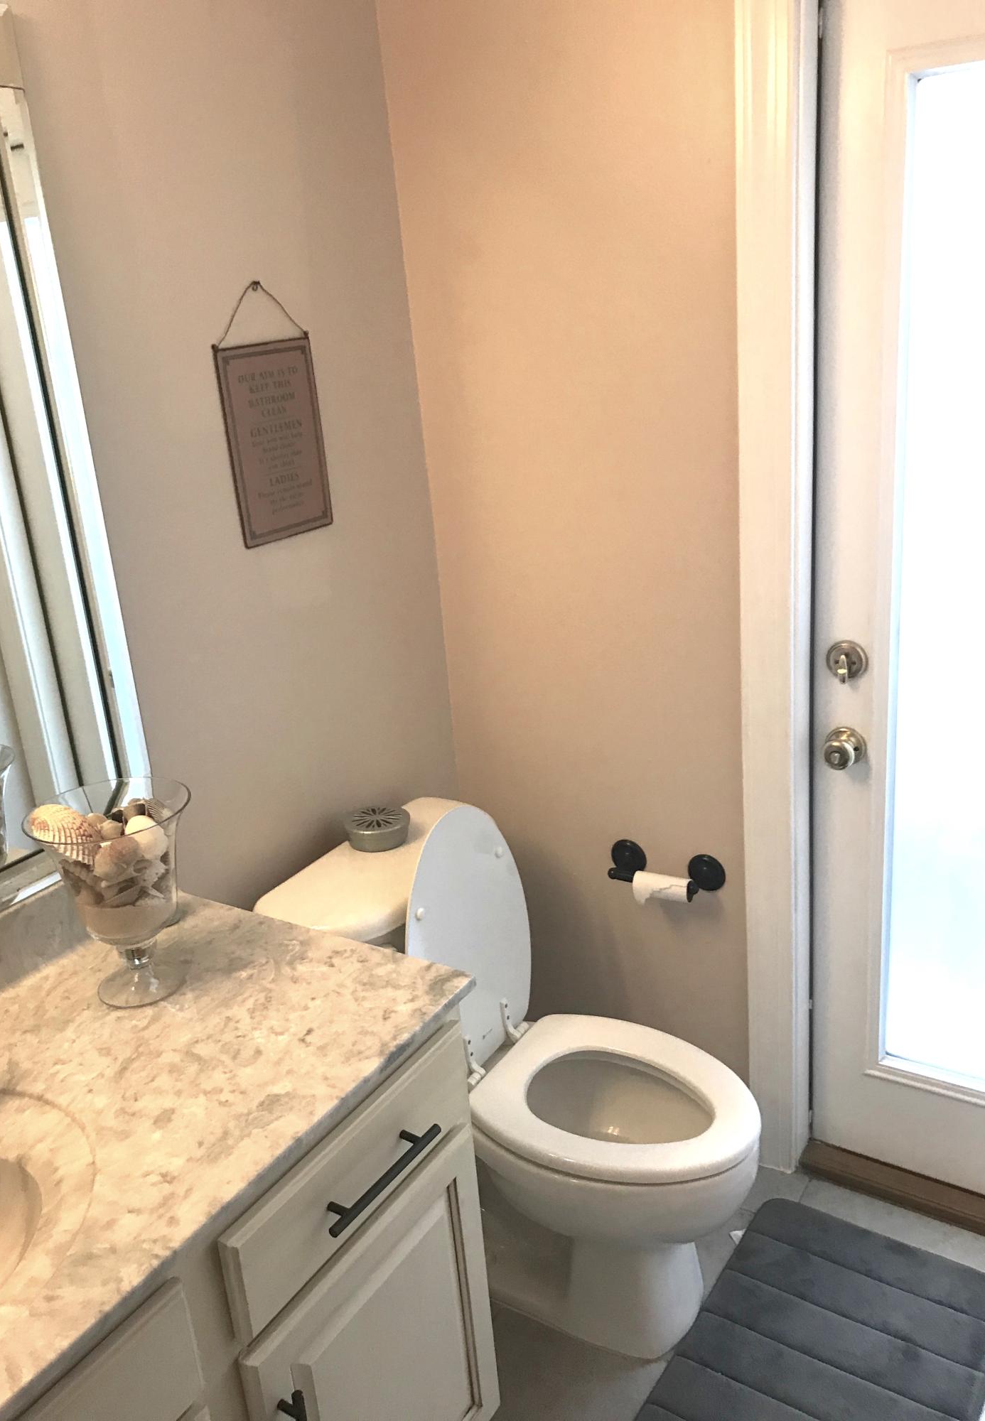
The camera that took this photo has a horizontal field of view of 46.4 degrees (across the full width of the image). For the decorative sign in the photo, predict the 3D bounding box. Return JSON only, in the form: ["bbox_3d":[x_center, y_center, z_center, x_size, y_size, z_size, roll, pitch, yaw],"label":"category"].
[{"bbox_3d":[-0.330,-0.419,1.791,0.012,0.292,0.200,8,24,33],"label":"decorative sign"}]

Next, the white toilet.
[{"bbox_3d":[0.075,0.562,1.883,0.750,0.830,0.450,8,24,33],"label":"white toilet"}]

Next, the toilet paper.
[{"bbox_3d":[0.298,0.312,2.035,0.107,0.045,0.047,8,24,33],"label":"toilet paper"}]

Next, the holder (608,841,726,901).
[{"bbox_3d":[0.296,0.294,2.065,0.230,0.068,0.084,8,24,33],"label":"holder"}]

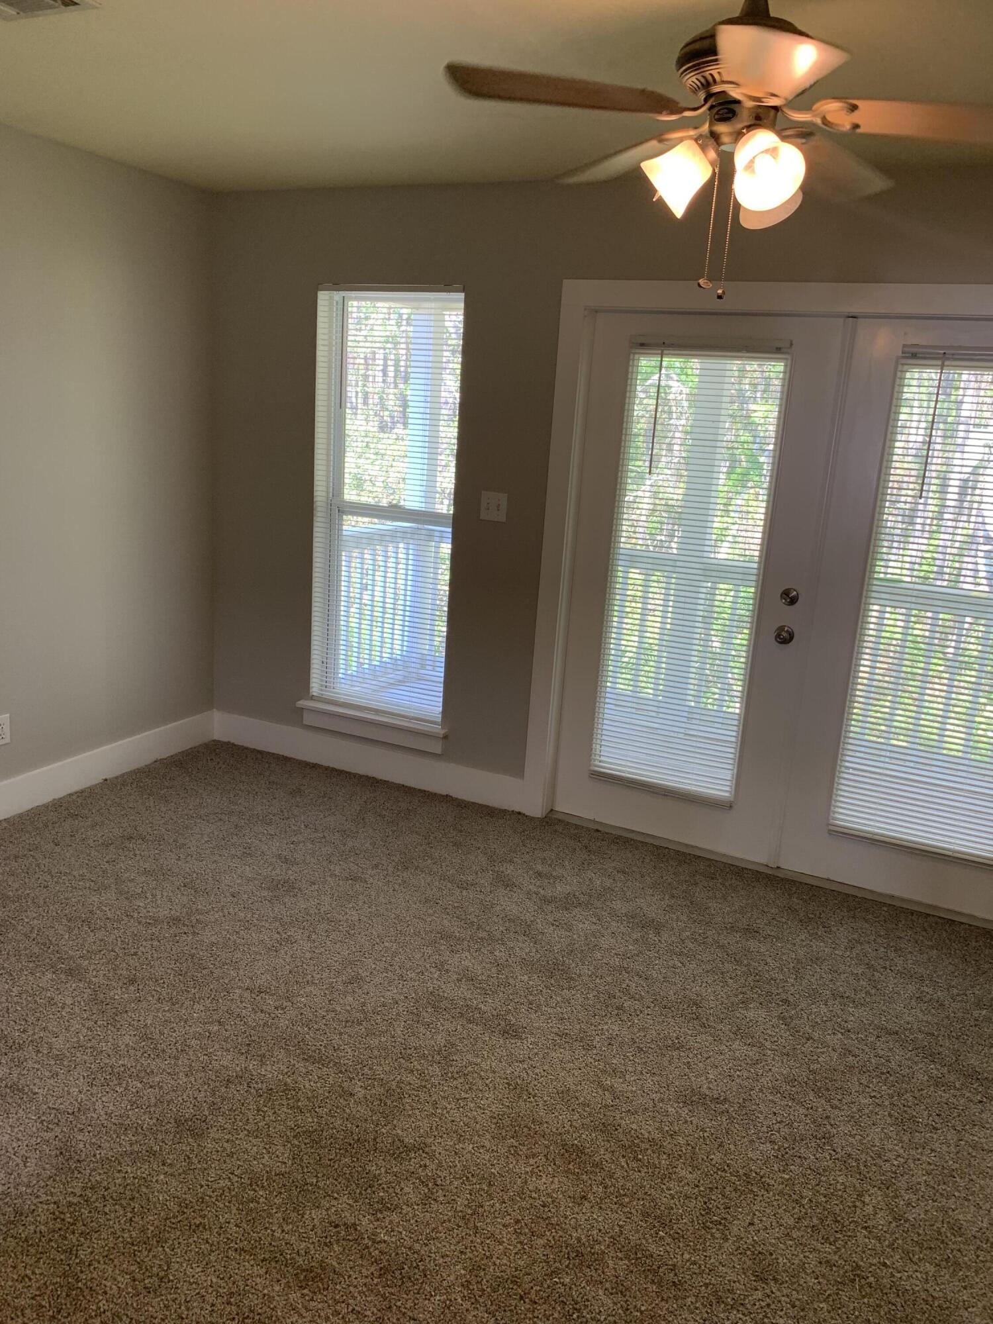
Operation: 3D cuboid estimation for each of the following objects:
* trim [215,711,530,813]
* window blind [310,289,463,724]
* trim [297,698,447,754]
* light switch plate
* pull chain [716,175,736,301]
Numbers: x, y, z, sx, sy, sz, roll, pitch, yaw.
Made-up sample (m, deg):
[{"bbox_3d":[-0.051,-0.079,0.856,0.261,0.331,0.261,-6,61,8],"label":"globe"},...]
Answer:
[{"bbox_3d":[-0.628,0.436,4.518,1.645,0.148,0.018,10,15,24],"label":"trim"},{"bbox_3d":[-0.469,-0.649,4.273,0.686,1.799,0.100,10,15,24],"label":"window blind"},{"bbox_3d":[-0.553,0.289,4.465,0.757,0.106,0.112,10,15,24],"label":"trim"},{"bbox_3d":[-0.012,-0.623,3.994,0.115,0.112,0.010,10,15,24],"label":"light switch plate"},{"bbox_3d":[0.408,-0.749,1.755,0.016,0.210,0.016,10,15,24],"label":"pull chain"}]

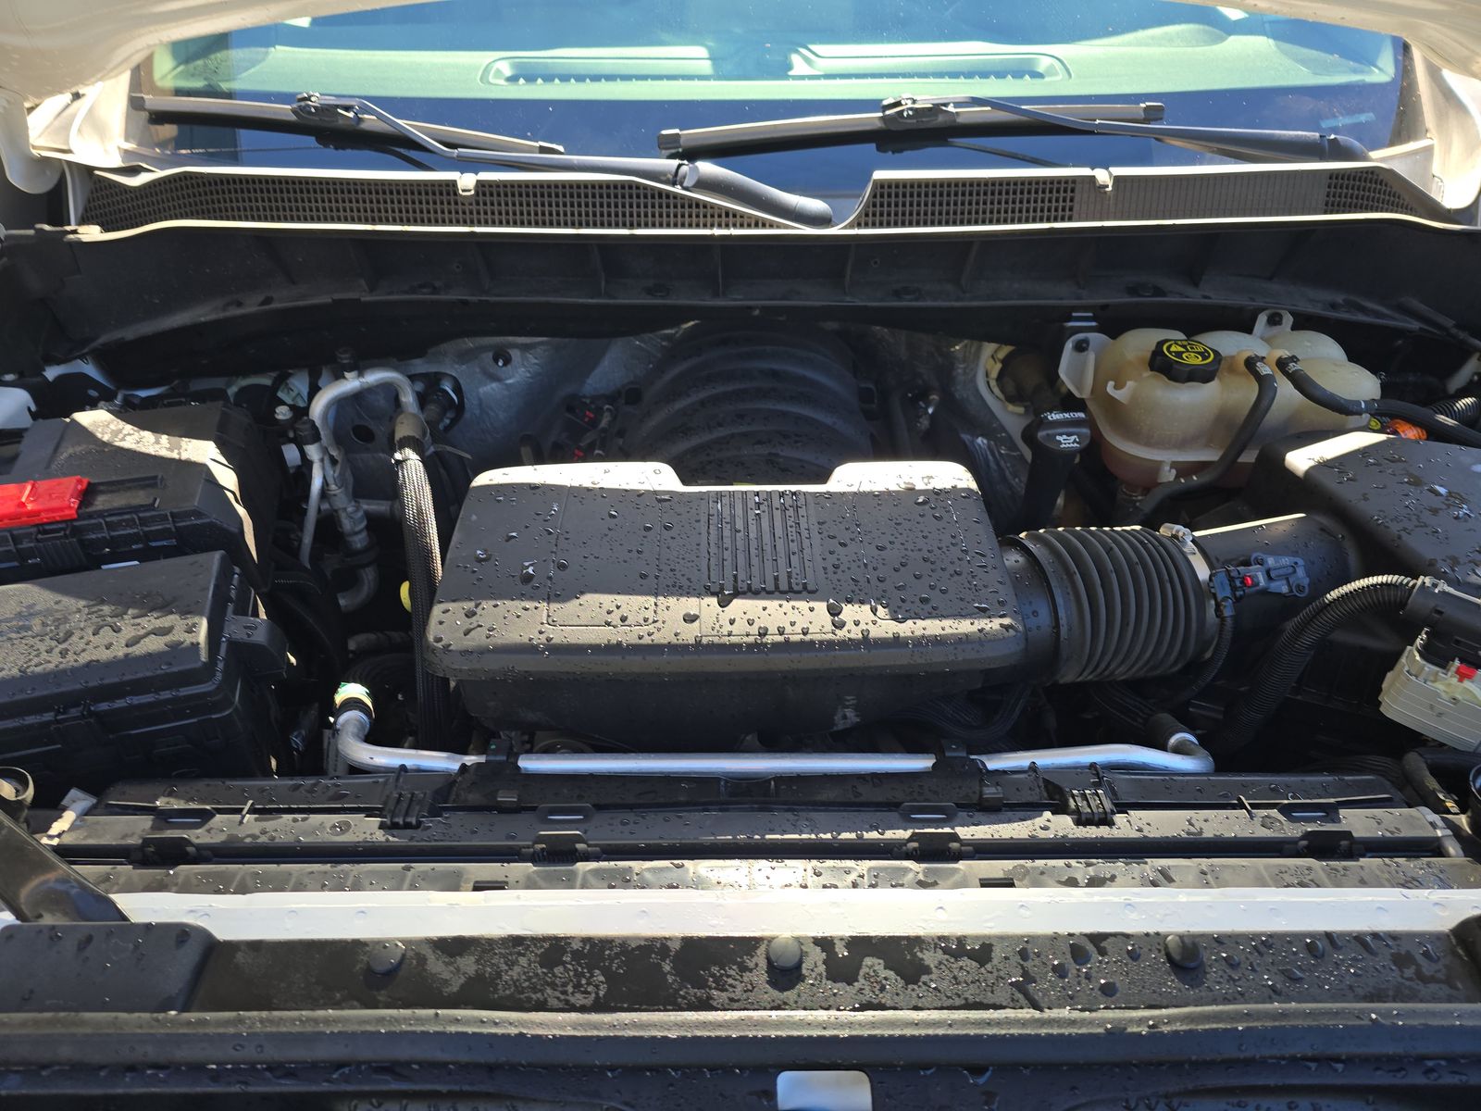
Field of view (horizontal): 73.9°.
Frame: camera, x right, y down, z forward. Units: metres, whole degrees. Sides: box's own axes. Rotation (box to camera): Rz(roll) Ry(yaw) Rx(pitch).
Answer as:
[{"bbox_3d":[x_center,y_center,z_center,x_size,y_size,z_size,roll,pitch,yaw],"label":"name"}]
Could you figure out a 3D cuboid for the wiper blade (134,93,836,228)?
[{"bbox_3d":[-0.313,-0.453,1.113,0.840,0.070,0.085,12,42,9],"label":"wiper blade"}]

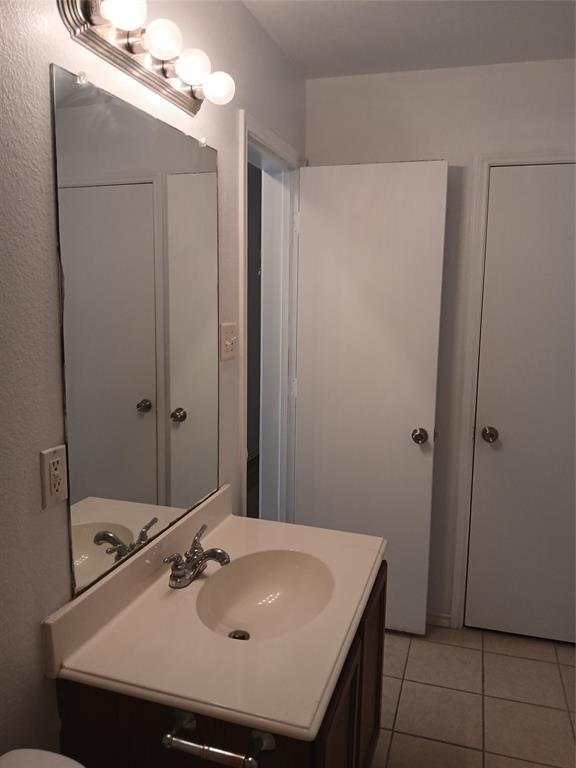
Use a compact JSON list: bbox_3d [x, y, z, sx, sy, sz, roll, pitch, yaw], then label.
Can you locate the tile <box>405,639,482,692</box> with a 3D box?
[{"bbox_3d":[0.670,1.201,2.462,0.304,0.010,0.304,3,9,18],"label":"tile"}]

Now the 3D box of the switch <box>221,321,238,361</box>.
[{"bbox_3d":[-0.186,-0.137,1.902,0.014,0.115,0.117,3,9,18],"label":"switch"}]

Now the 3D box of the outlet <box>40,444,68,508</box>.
[{"bbox_3d":[-0.455,0.183,1.135,0.009,0.114,0.071,3,9,18],"label":"outlet"}]

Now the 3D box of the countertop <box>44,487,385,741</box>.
[{"bbox_3d":[-0.080,0.476,1.464,0.545,0.130,0.872,3,9,18],"label":"countertop"}]

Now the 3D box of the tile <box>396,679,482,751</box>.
[{"bbox_3d":[0.575,1.243,2.173,0.304,0.010,0.304,3,9,18],"label":"tile"}]

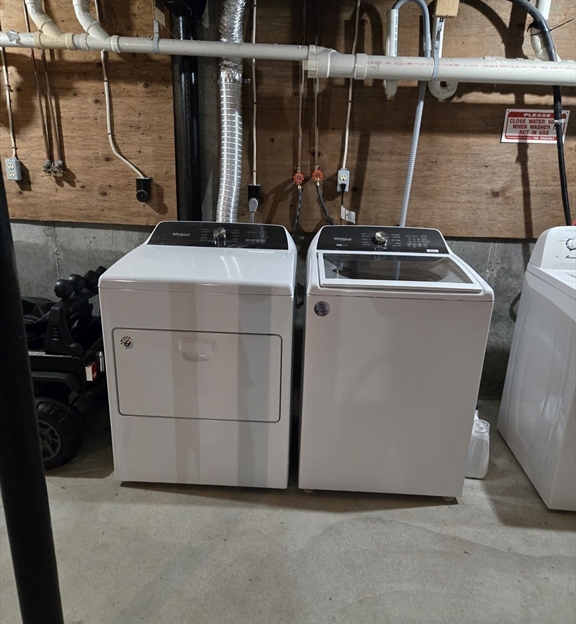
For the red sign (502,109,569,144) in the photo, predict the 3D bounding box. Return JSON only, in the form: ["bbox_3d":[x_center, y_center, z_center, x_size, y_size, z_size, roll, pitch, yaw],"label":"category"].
[{"bbox_3d":[1.222,-0.913,2.518,0.307,0.155,0.010,2,18,1],"label":"red sign"}]

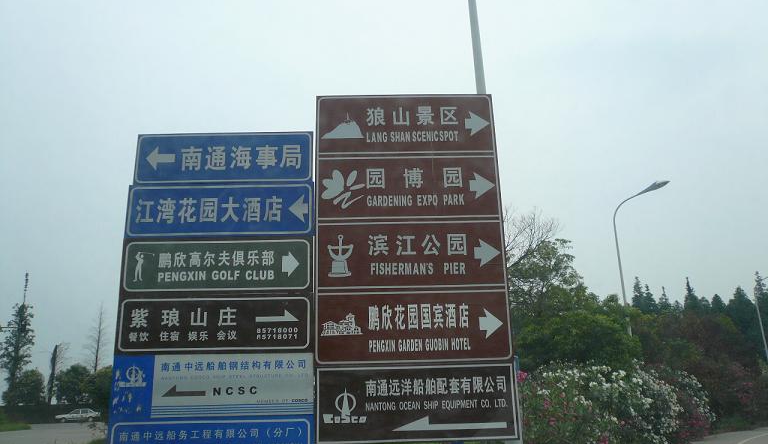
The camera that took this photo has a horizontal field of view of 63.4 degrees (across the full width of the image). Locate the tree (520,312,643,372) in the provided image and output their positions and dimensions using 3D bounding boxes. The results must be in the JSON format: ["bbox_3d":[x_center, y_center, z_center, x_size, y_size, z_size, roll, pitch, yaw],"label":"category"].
[{"bbox_3d":[5.576,4.329,17.110,3.354,3.788,3.354,-7,-17,16],"label":"tree"}]

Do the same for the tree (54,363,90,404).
[{"bbox_3d":[-35.310,19.217,69.677,3.658,6.318,3.658,7,-18,-25],"label":"tree"}]

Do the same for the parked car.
[{"bbox_3d":[-32.511,20.612,66.000,4.250,1.400,1.670,-1,-17,-2],"label":"parked car"}]

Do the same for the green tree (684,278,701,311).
[{"bbox_3d":[28.023,10.715,54.449,3.000,11.713,3.000,-10,-18,25],"label":"green tree"}]

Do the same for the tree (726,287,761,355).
[{"bbox_3d":[27.359,9.366,45.729,3.600,9.352,3.600,-11,-19,29],"label":"tree"}]

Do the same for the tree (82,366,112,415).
[{"bbox_3d":[-30.712,18.401,66.398,3.344,5.770,3.344,6,-18,-23],"label":"tree"}]

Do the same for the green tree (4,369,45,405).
[{"bbox_3d":[-39.464,18.918,67.487,4.010,5.856,4.010,8,-19,-28],"label":"green tree"}]

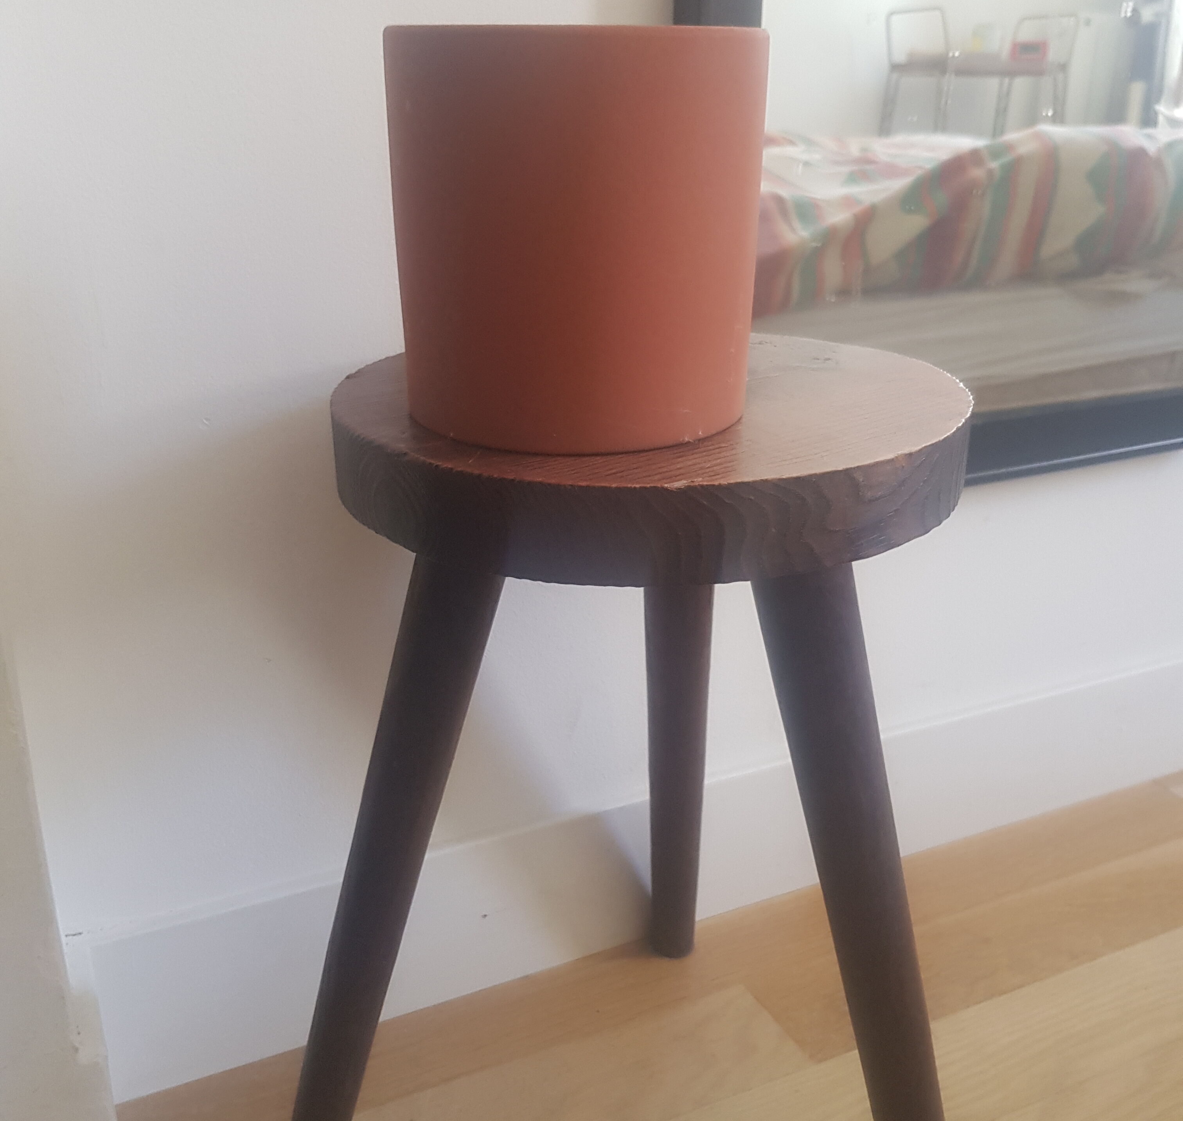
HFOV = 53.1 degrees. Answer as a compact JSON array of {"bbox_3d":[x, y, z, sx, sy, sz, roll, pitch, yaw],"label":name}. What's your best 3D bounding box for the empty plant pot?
[{"bbox_3d":[-0.005,-0.132,0.474,0.145,0.144,0.145,0,22,0],"label":"empty plant pot"}]

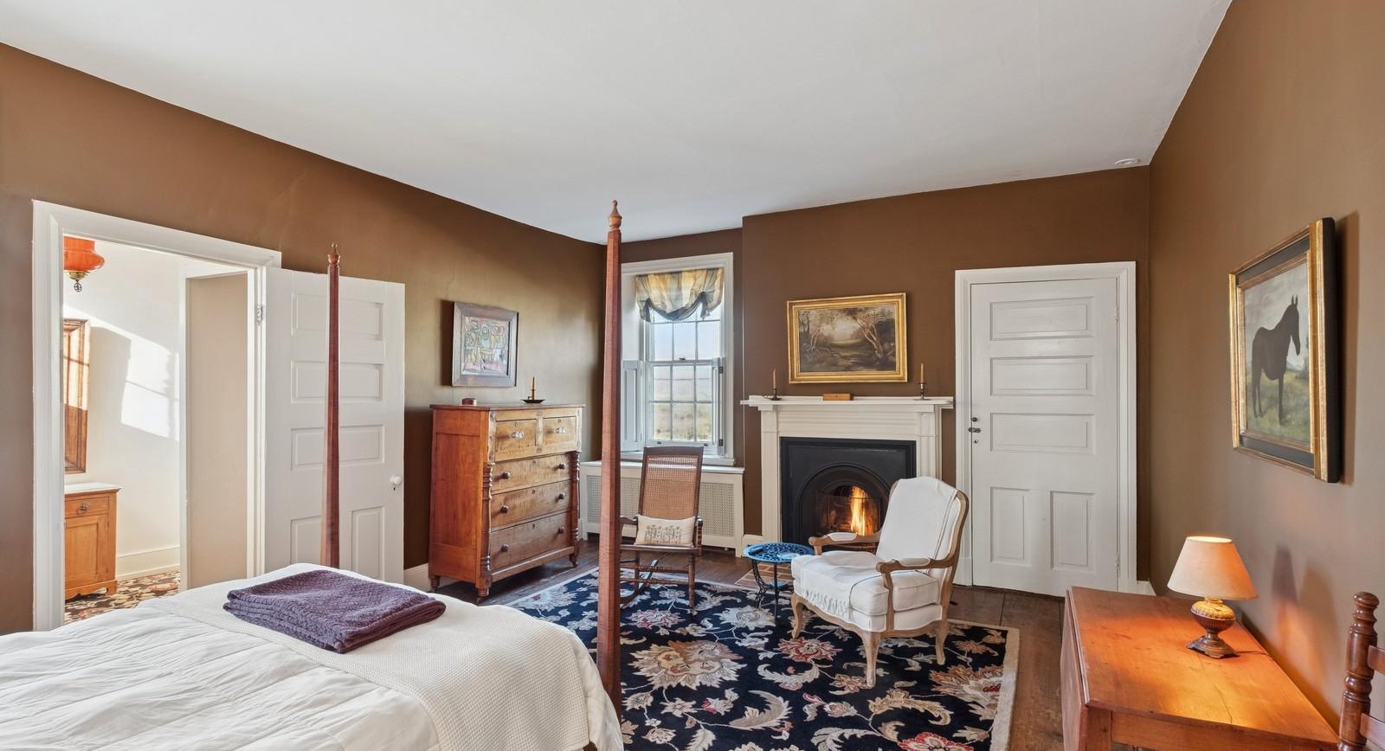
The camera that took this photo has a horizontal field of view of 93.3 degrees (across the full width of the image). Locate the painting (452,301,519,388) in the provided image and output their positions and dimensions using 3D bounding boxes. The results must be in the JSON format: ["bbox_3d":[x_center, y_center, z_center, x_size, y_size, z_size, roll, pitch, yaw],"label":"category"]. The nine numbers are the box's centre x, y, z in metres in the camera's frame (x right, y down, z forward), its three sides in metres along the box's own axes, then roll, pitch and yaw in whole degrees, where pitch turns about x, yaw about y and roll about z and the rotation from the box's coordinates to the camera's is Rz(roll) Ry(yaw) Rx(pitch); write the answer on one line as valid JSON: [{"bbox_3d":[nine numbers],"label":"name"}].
[{"bbox_3d":[-1.522,-0.211,4.811,0.045,0.575,0.630,-1,-1,28],"label":"painting"}]

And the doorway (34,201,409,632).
[{"bbox_3d":[-2.215,0.360,3.309,0.270,2.120,1.620,-1,-1,28],"label":"doorway"}]

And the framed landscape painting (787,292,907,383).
[{"bbox_3d":[1.121,-0.257,4.817,0.880,0.640,0.050,-1,-1,28],"label":"framed landscape painting"}]

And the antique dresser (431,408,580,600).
[{"bbox_3d":[-1.294,0.830,4.650,0.530,1.210,0.980,-1,-1,28],"label":"antique dresser"}]

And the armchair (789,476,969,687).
[{"bbox_3d":[0.926,0.960,3.354,0.740,0.890,0.670,0,-1,-25],"label":"armchair"}]

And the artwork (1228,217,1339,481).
[{"bbox_3d":[1.644,-0.053,1.844,0.045,0.595,0.780,-1,-1,28],"label":"artwork"}]

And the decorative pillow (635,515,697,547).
[{"bbox_3d":[-0.165,0.955,4.030,0.390,0.200,0.110,0,-19,4],"label":"decorative pillow"}]

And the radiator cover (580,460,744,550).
[{"bbox_3d":[-0.214,1.090,5.651,1.560,0.710,0.410,-1,-1,28],"label":"radiator cover"}]

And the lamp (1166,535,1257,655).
[{"bbox_3d":[1.279,0.535,1.615,0.180,0.285,0.180,-1,-1,28],"label":"lamp"}]

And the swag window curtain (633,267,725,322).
[{"bbox_3d":[-0.137,-0.706,5.971,0.960,0.470,0.130,-1,-1,28],"label":"swag window curtain"}]

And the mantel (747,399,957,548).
[{"bbox_3d":[1.077,0.790,4.745,1.510,1.270,0.210,-1,-1,28],"label":"mantel"}]

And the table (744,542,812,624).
[{"bbox_3d":[0.514,1.224,3.822,0.410,0.385,0.410,0,-1,0],"label":"table"}]

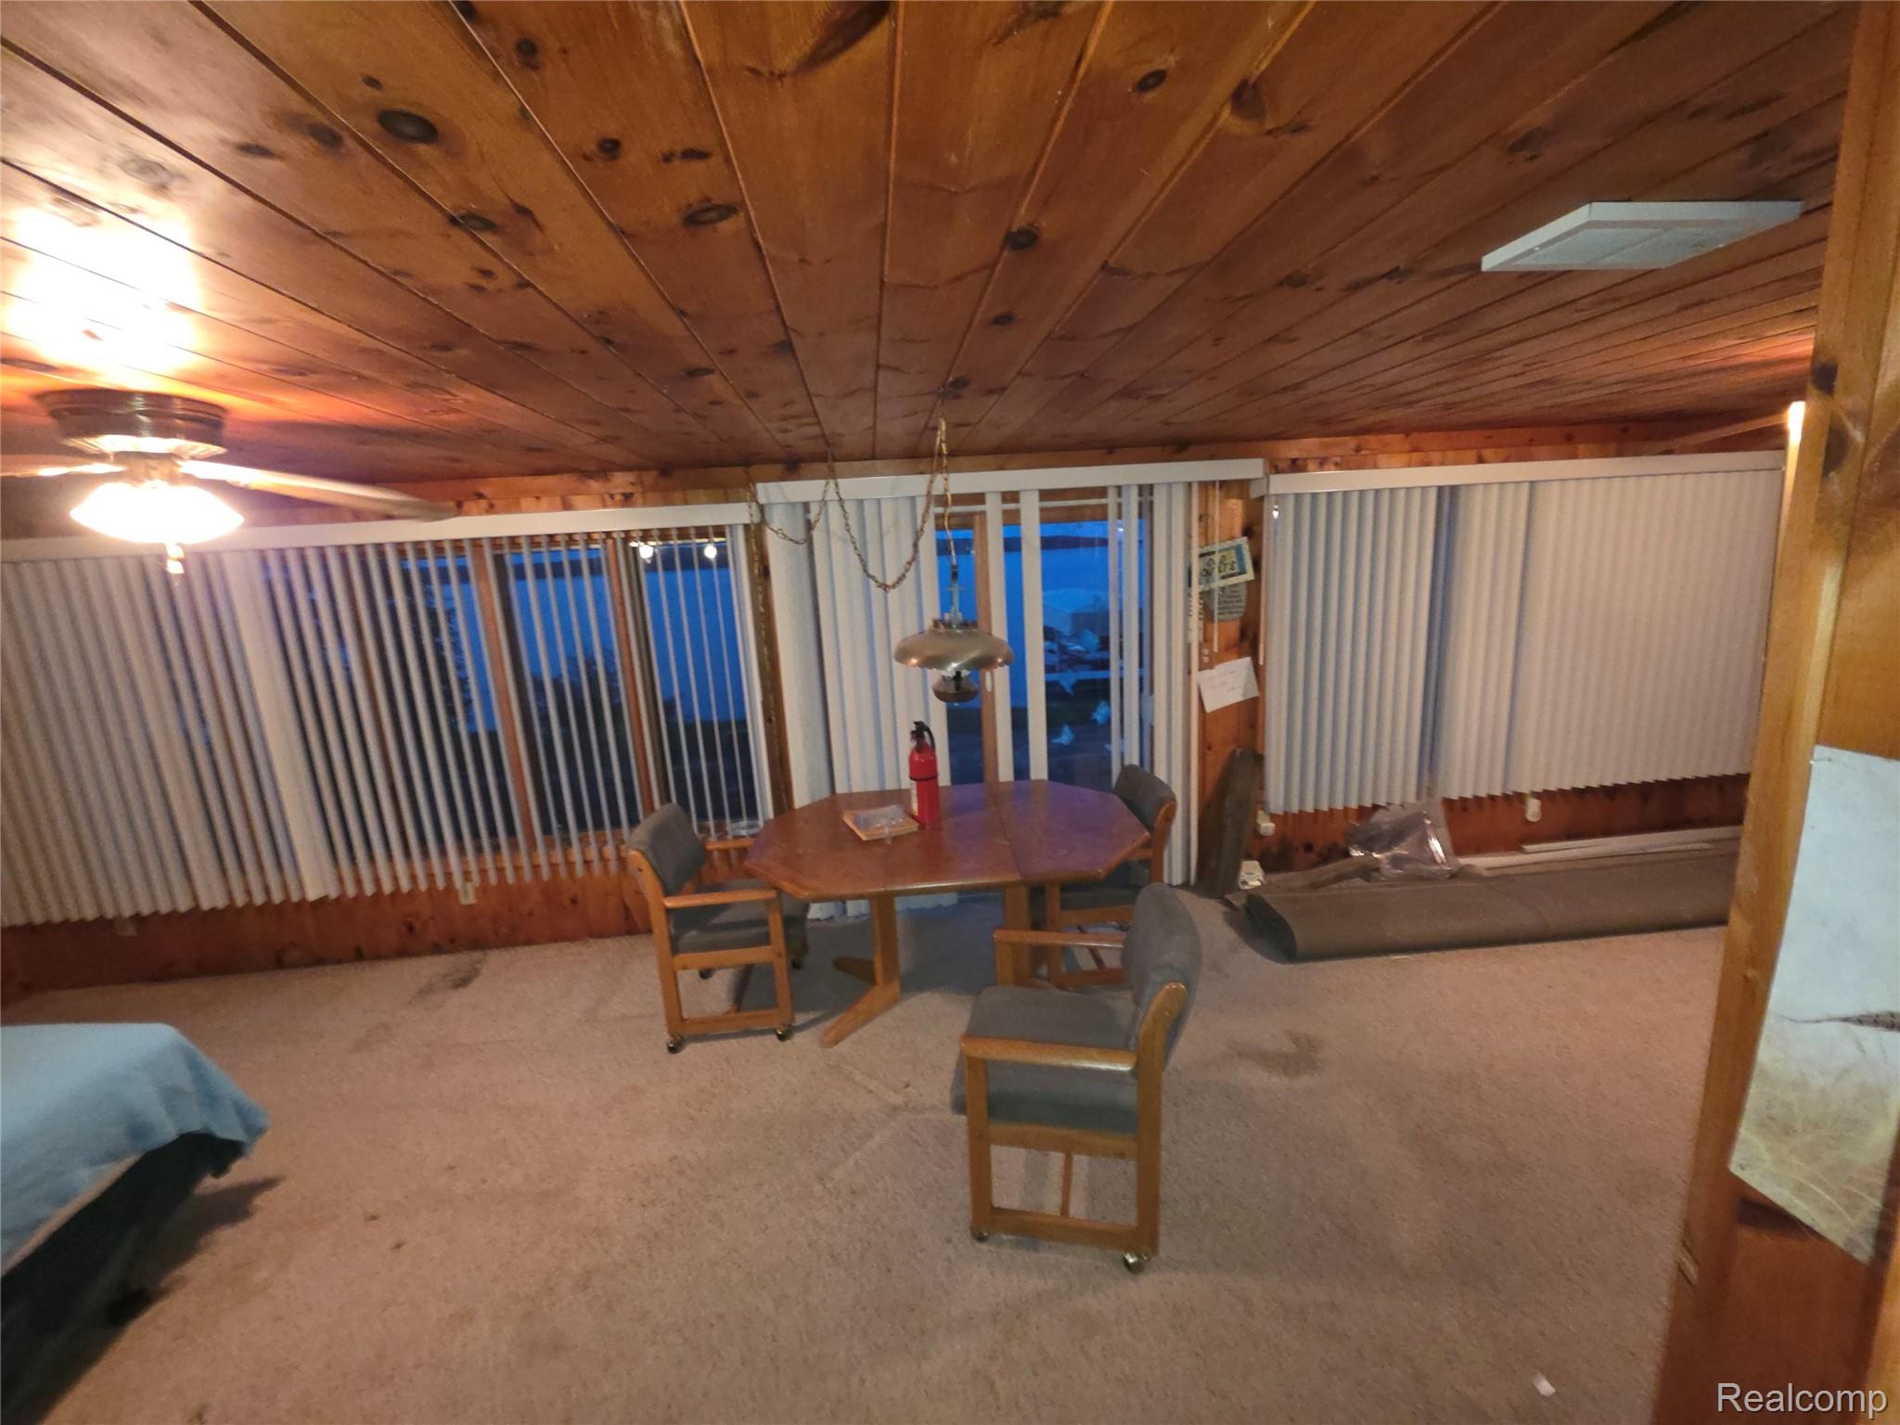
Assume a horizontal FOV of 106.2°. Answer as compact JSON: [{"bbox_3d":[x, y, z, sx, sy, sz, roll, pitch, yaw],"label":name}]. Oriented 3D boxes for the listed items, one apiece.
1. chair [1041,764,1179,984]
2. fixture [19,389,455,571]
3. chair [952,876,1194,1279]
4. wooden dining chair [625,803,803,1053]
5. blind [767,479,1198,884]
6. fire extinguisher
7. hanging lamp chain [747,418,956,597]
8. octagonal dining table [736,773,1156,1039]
[{"bbox_3d":[0.631,0.689,3.110,0.630,0.834,0.540,-4,11,-4],"label":"chair"},{"bbox_3d":[-2.103,-0.593,1.885,1.320,0.430,1.320,-4,11,-5],"label":"fixture"},{"bbox_3d":[0.350,0.927,1.969,0.630,0.834,0.540,-1,11,13],"label":"chair"},{"bbox_3d":[-0.903,0.818,2.911,0.630,0.834,0.540,-4,11,-3],"label":"wooden dining chair"},{"bbox_3d":[0.227,-0.013,3.551,2.091,2.073,0.100,-4,11,-5],"label":"blind"},{"bbox_3d":[-0.109,0.244,2.846,0.130,0.415,0.115,-7,12,-19],"label":"fire extinguisher"},{"bbox_3d":[-0.464,-0.751,2.862,0.200,0.593,1.373,-13,14,-40],"label":"hanging lamp chain"},{"bbox_3d":[0.009,0.812,2.924,1.510,0.737,1.067,-4,11,-1],"label":"octagonal dining table"}]

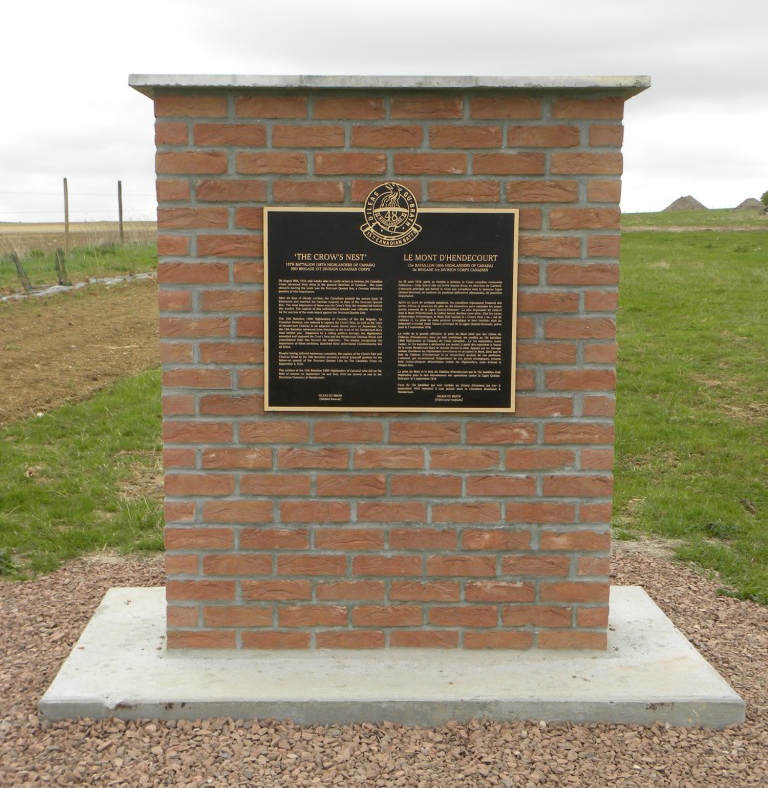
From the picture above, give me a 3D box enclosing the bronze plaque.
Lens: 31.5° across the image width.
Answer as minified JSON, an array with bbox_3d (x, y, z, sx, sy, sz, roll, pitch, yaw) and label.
[{"bbox_3d":[0.020,-0.266,4.047,0.755,0.649,0.025,0,9,-1],"label":"bronze plaque"}]

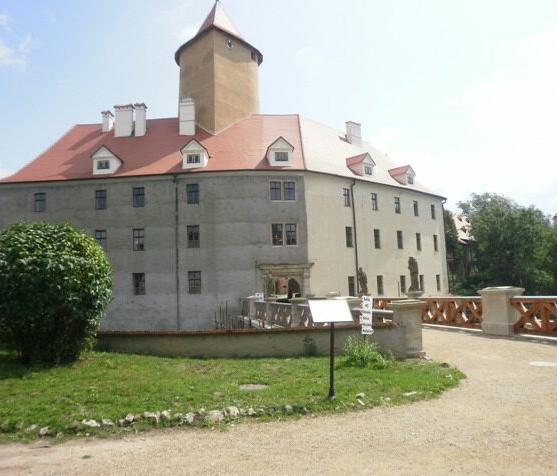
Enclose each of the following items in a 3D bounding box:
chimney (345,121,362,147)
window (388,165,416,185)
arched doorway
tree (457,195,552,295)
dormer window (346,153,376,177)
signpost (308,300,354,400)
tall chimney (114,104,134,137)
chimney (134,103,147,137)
[{"bbox_3d":[8.289,-11.504,52.500,1.750,2.700,0.950,3,-8,-43],"label":"chimney"},{"bbox_3d":[13.486,-6.847,52.500,2.150,2.250,2.700,3,-8,-43],"label":"window"},{"bbox_3d":[1.295,4.209,38.600,1.150,1.950,0.500,-1,-6,-4],"label":"arched doorway"},{"bbox_3d":[28.434,0.944,60.000,11.500,13.000,11.000,-2,-6,0],"label":"tree"},{"bbox_3d":[8.001,-7.126,47.400,2.300,2.400,2.700,3,-8,-43],"label":"dormer window"},{"bbox_3d":[0.743,1.585,6.750,0.580,1.380,0.330,-1,-6,-8],"label":"signpost"},{"bbox_3d":[-14.287,-10.816,43.900,1.750,3.000,0.950,-2,-6,6],"label":"tall chimney"},{"bbox_3d":[-12.627,-10.859,43.700,1.000,3.050,0.950,-2,-6,6],"label":"chimney"}]

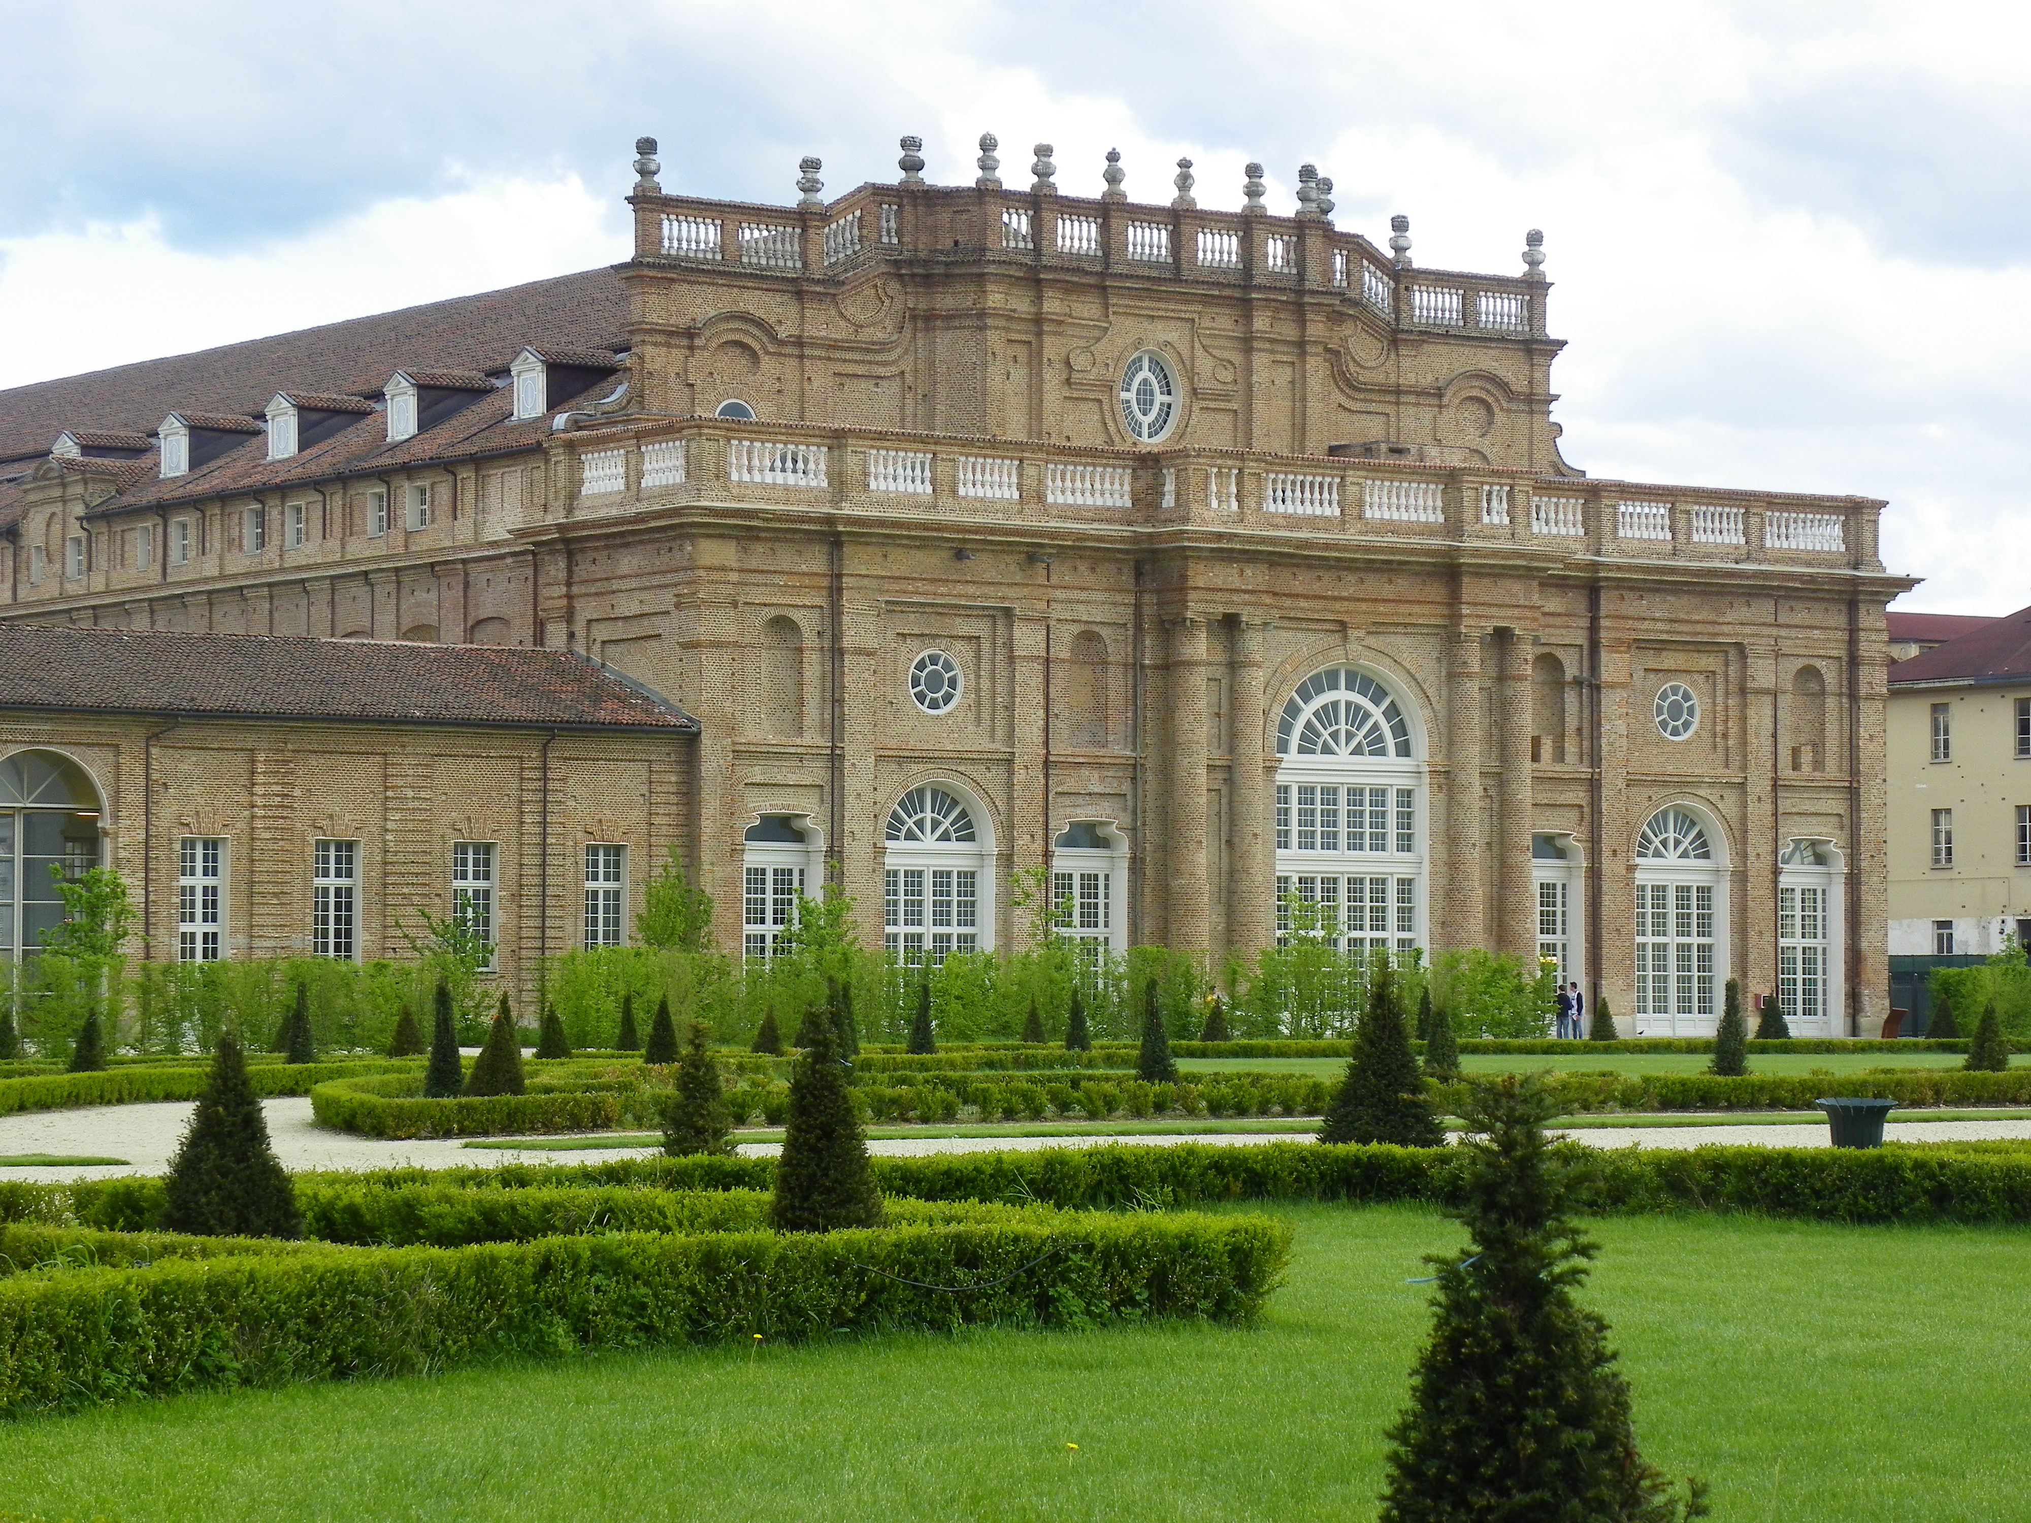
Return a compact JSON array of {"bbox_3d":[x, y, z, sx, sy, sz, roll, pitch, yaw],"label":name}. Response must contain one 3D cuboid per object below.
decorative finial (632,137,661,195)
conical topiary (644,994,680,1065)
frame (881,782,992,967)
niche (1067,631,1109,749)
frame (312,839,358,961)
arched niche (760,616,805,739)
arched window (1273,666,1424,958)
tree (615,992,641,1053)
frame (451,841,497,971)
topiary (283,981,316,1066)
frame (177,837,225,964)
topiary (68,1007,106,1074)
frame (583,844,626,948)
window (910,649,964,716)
[{"bbox_3d":[-10.829,-17.466,163.616,0.840,1.720,0.840,0,-2,0],"label":"decorative finial"},{"bbox_3d":[-5.450,4.290,85.972,0.620,1.410,0.620,0,-2,-4],"label":"conical topiary"},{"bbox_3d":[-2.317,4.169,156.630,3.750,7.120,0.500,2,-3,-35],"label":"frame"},{"bbox_3d":[1.946,-2.037,159.763,1.400,3.410,0.500,2,-3,-35],"label":"niche"},{"bbox_3d":[-17.808,3.719,145.930,1.379,3.362,0.250,2,-3,-35],"label":"frame"},{"bbox_3d":[-5.579,-1.989,130.681,1.211,2.882,0.450,2,-3,-35],"label":"arched niche"},{"bbox_3d":[8.442,2.102,140.186,4.325,9.149,0.800,2,-3,-35],"label":"arched window"},{"bbox_3d":[-7.167,4.975,103.030,0.469,1.415,0.469,0,-2,0],"label":"tree"},{"bbox_3d":[-14.472,3.862,148.394,1.340,3.430,0.300,2,-3,-35],"label":"frame"},{"bbox_3d":[-10.409,3.975,81.033,0.484,1.558,0.484,0,-2,0],"label":"topiary"},{"bbox_3d":[-21.021,3.664,143.760,1.360,3.430,0.300,2,-3,-35],"label":"frame"},{"bbox_3d":[-12.742,3.965,76.475,0.620,1.240,0.620,1,-2,-9],"label":"topiary"},{"bbox_3d":[-11.376,4.011,153.946,1.345,3.502,0.300,2,-3,-34],"label":"frame"},{"bbox_3d":[-2.355,-2.267,159.710,1.786,1.865,0.300,2,-3,-34],"label":"window"}]

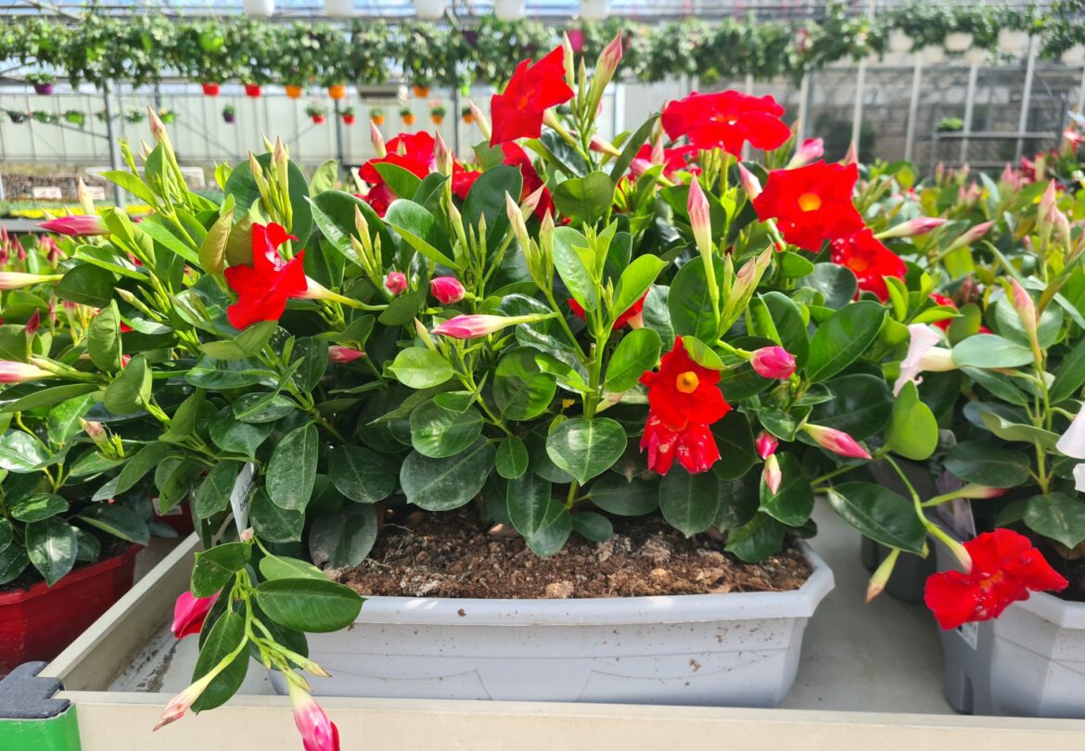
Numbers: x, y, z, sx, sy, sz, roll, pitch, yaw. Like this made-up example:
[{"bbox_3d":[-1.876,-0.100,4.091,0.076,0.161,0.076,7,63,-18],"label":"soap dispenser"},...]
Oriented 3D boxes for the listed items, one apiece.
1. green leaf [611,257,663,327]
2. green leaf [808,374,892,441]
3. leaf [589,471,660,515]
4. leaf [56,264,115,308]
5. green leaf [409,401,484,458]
[{"bbox_3d":[0.073,-0.064,0.620,0.035,0.063,0.018,37,-6,16],"label":"green leaf"},{"bbox_3d":[0.287,0.030,0.755,0.082,0.068,0.018,-1,-20,-7],"label":"green leaf"},{"bbox_3d":[0.075,0.110,0.755,0.072,0.016,0.052,-1,53,-1],"label":"leaf"},{"bbox_3d":[-0.392,-0.077,0.700,0.050,0.036,0.015,12,-18,-8],"label":"leaf"},{"bbox_3d":[-0.074,0.041,0.625,0.058,0.012,0.046,-8,59,-15],"label":"green leaf"}]

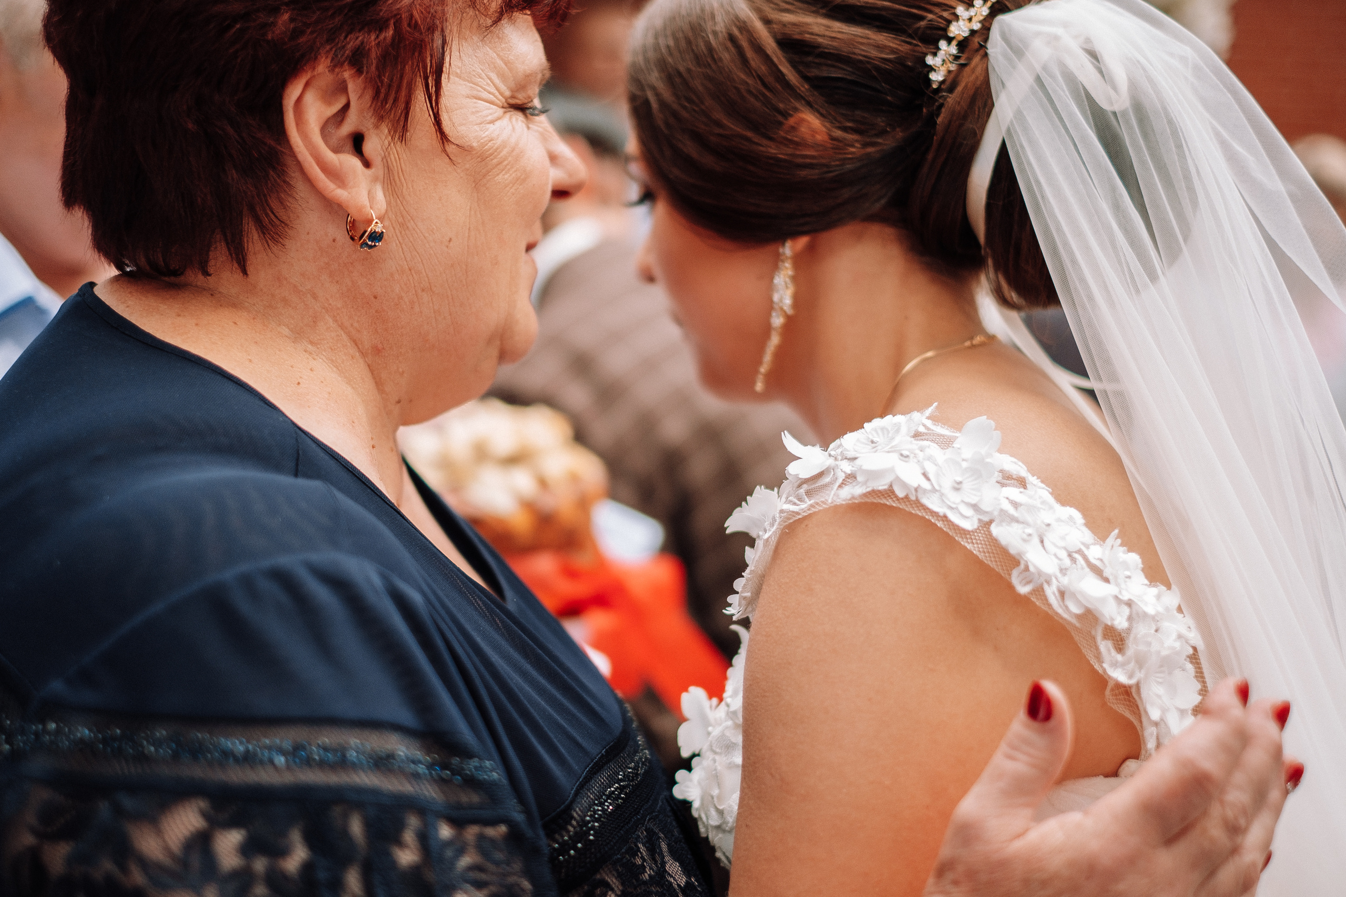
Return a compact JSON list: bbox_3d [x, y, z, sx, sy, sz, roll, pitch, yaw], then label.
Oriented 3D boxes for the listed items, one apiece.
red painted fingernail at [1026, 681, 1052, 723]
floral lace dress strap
[{"bbox_3d":[0.146,0.101,0.790,0.012,0.017,0.005,-8,-7,30],"label":"red painted fingernail"},{"bbox_3d":[0.117,0.082,0.870,0.230,0.198,0.150,0,7,-3],"label":"floral lace dress strap"}]

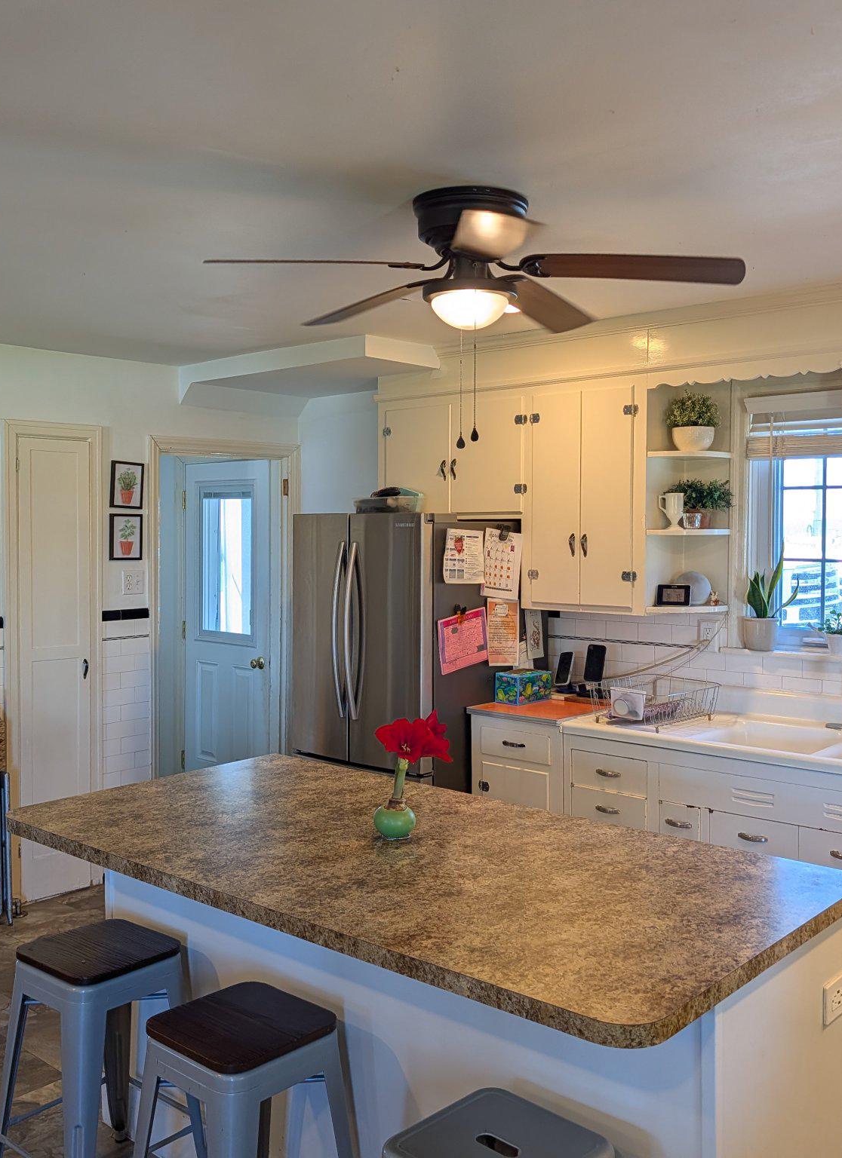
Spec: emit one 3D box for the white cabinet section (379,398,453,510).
[{"bbox_3d":[0.063,-0.566,5.110,0.462,0.533,0.310,2,3,41],"label":"white cabinet section"}]

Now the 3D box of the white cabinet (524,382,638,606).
[{"bbox_3d":[0.748,-0.322,4.472,0.565,0.895,0.310,2,3,41],"label":"white cabinet"}]

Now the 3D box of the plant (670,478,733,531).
[{"bbox_3d":[1.081,-0.286,4.107,0.225,0.197,0.205,2,3,41],"label":"plant"}]

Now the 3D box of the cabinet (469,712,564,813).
[{"bbox_3d":[0.573,1.001,4.490,0.477,0.888,0.575,2,3,42],"label":"cabinet"}]

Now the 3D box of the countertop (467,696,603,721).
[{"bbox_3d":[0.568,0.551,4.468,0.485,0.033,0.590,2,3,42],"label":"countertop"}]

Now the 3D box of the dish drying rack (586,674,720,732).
[{"bbox_3d":[0.881,0.468,4.039,0.340,0.136,0.430,3,3,45],"label":"dish drying rack"}]

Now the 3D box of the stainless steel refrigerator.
[{"bbox_3d":[-0.016,0.581,4.703,0.755,1.735,0.890,2,3,41],"label":"stainless steel refrigerator"}]

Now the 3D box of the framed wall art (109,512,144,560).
[{"bbox_3d":[-1.379,-0.192,4.999,0.020,0.212,0.168,2,3,42],"label":"framed wall art"}]

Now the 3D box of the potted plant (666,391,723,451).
[{"bbox_3d":[1.040,-0.603,4.067,0.212,0.232,0.208,2,3,41],"label":"potted plant"}]

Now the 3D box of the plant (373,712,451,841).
[{"bbox_3d":[-0.021,0.457,2.494,0.185,0.288,0.160,0,2,0],"label":"plant"}]

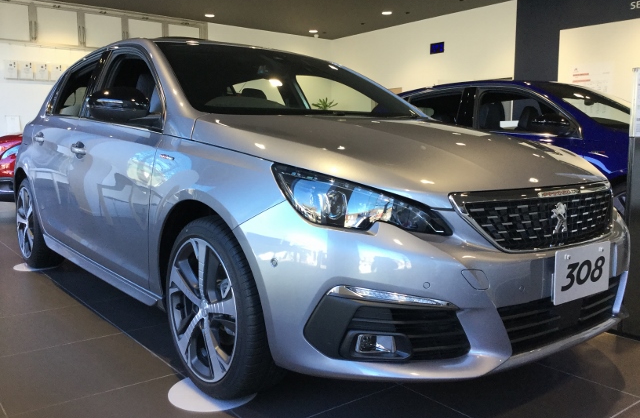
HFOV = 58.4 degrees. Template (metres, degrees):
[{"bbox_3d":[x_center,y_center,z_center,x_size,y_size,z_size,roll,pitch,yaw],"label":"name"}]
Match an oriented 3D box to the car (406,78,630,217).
[{"bbox_3d":[2.008,-0.446,5.178,1.840,1.460,4.270,-4,8,-35],"label":"car"}]

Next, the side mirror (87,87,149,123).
[{"bbox_3d":[-0.773,-0.415,2.256,0.250,0.150,0.170,-5,8,-38],"label":"side mirror"}]

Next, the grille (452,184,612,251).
[{"bbox_3d":[0.746,0.021,1.844,0.940,0.220,0.150,-5,8,-38],"label":"grille"}]

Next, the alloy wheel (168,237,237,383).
[{"bbox_3d":[-0.338,0.329,1.956,0.180,0.485,0.485,-5,8,-38],"label":"alloy wheel"}]

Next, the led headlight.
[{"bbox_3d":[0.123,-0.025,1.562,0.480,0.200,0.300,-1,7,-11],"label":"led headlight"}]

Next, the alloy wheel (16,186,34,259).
[{"bbox_3d":[-1.969,0.095,3.994,0.180,0.485,0.485,-5,8,-38],"label":"alloy wheel"}]

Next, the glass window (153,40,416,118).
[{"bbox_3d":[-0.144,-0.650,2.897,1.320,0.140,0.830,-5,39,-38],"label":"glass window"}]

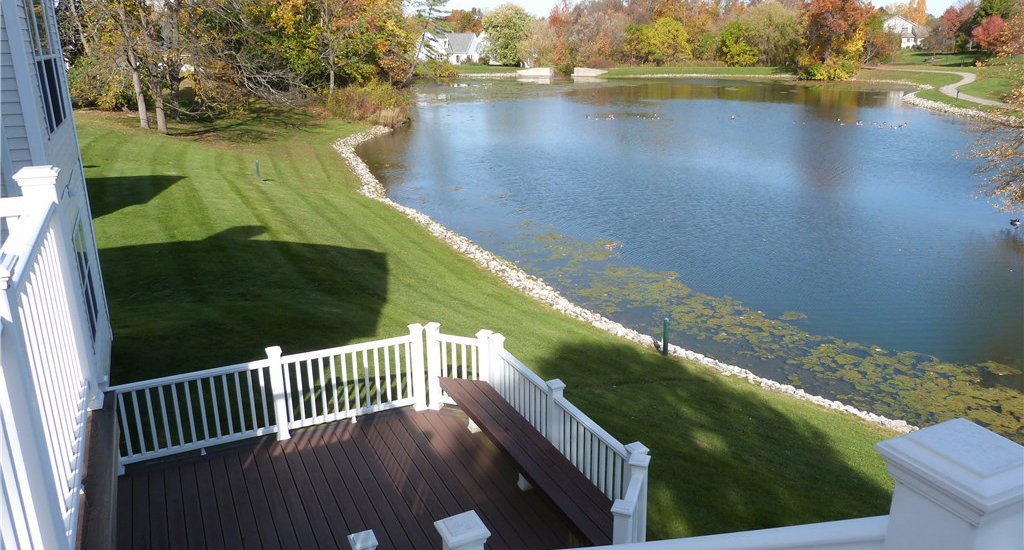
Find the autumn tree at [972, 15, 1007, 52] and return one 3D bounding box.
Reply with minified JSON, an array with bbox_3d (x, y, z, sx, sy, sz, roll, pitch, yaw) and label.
[{"bbox_3d":[95.851,-48.351,148.443,6.829,7.067,6.488,0,17,0],"label":"autumn tree"}]

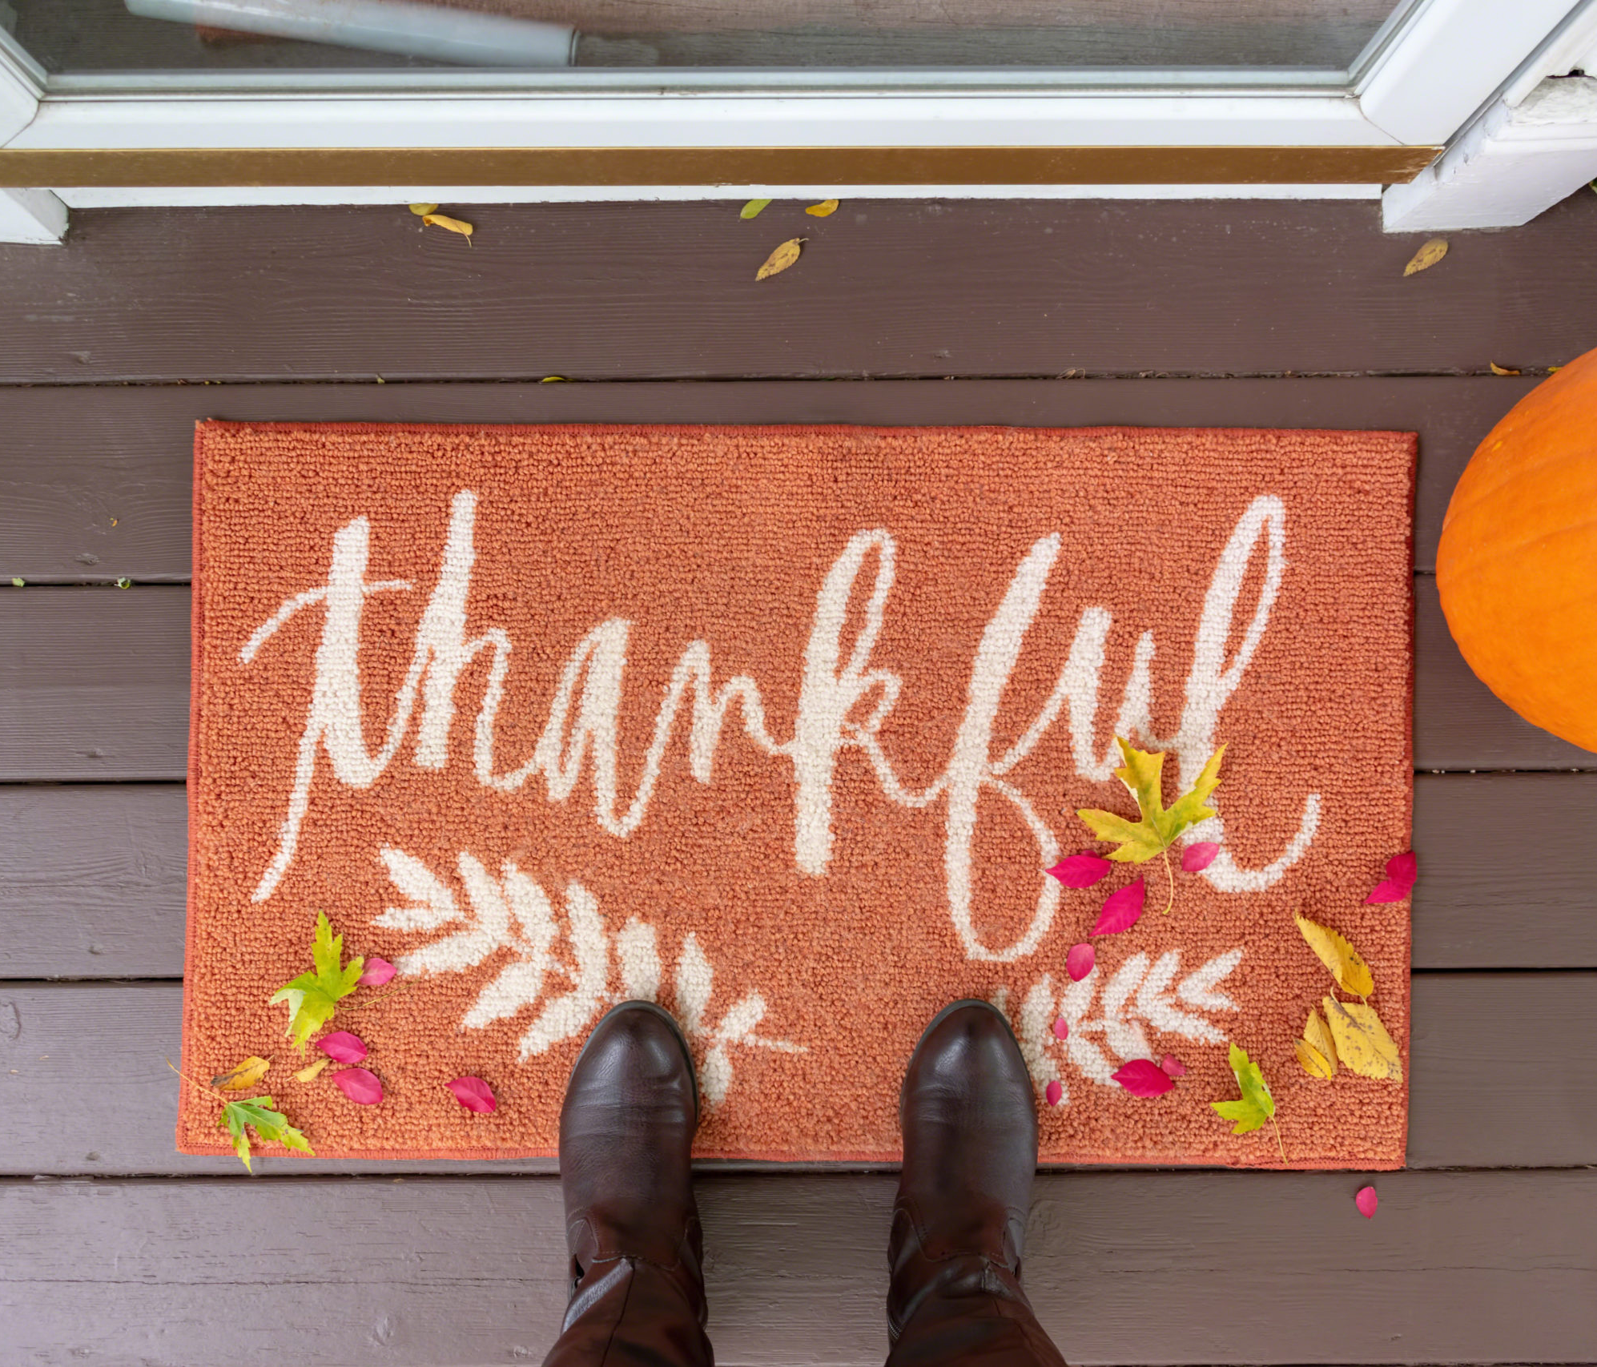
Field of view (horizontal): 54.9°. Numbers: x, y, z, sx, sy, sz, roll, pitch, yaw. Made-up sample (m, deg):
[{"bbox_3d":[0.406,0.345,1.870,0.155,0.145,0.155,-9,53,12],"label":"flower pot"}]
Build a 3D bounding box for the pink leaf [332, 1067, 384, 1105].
[{"bbox_3d":[-0.308,0.281,1.075,0.040,0.009,0.025,28,88,1],"label":"pink leaf"}]

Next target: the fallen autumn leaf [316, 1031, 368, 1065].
[{"bbox_3d":[-0.319,0.255,1.076,0.038,0.009,0.024,15,88,1],"label":"fallen autumn leaf"}]

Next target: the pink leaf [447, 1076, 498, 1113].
[{"bbox_3d":[-0.225,0.284,1.068,0.039,0.010,0.021,36,88,1],"label":"pink leaf"}]

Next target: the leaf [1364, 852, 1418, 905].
[{"bbox_3d":[0.414,0.137,1.064,0.024,0.012,0.049,29,87,1],"label":"leaf"}]

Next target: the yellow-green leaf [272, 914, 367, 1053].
[{"bbox_3d":[-0.328,0.206,1.048,0.056,0.018,0.100,11,87,0],"label":"yellow-green leaf"}]

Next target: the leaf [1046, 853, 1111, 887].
[{"bbox_3d":[0.195,0.130,1.063,0.045,0.008,0.025,-7,87,-1],"label":"leaf"}]

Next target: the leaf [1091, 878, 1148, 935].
[{"bbox_3d":[0.223,0.157,1.062,0.023,0.008,0.055,41,87,1],"label":"leaf"}]

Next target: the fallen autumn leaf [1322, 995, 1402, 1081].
[{"bbox_3d":[0.392,0.248,1.068,0.037,0.012,0.076,-30,88,-1],"label":"fallen autumn leaf"}]

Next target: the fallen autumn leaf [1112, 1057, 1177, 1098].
[{"bbox_3d":[0.240,0.275,1.069,0.044,0.009,0.026,9,88,0],"label":"fallen autumn leaf"}]

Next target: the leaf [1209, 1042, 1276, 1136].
[{"bbox_3d":[0.305,0.282,1.066,0.042,0.014,0.062,-28,88,-1],"label":"leaf"}]

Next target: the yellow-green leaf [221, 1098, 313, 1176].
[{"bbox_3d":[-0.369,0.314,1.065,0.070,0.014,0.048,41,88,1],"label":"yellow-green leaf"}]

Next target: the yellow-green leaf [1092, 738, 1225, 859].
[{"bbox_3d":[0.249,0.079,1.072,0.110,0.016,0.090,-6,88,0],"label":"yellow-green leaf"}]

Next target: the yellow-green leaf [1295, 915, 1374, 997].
[{"bbox_3d":[0.370,0.185,1.060,0.020,0.013,0.078,-37,88,-2],"label":"yellow-green leaf"}]

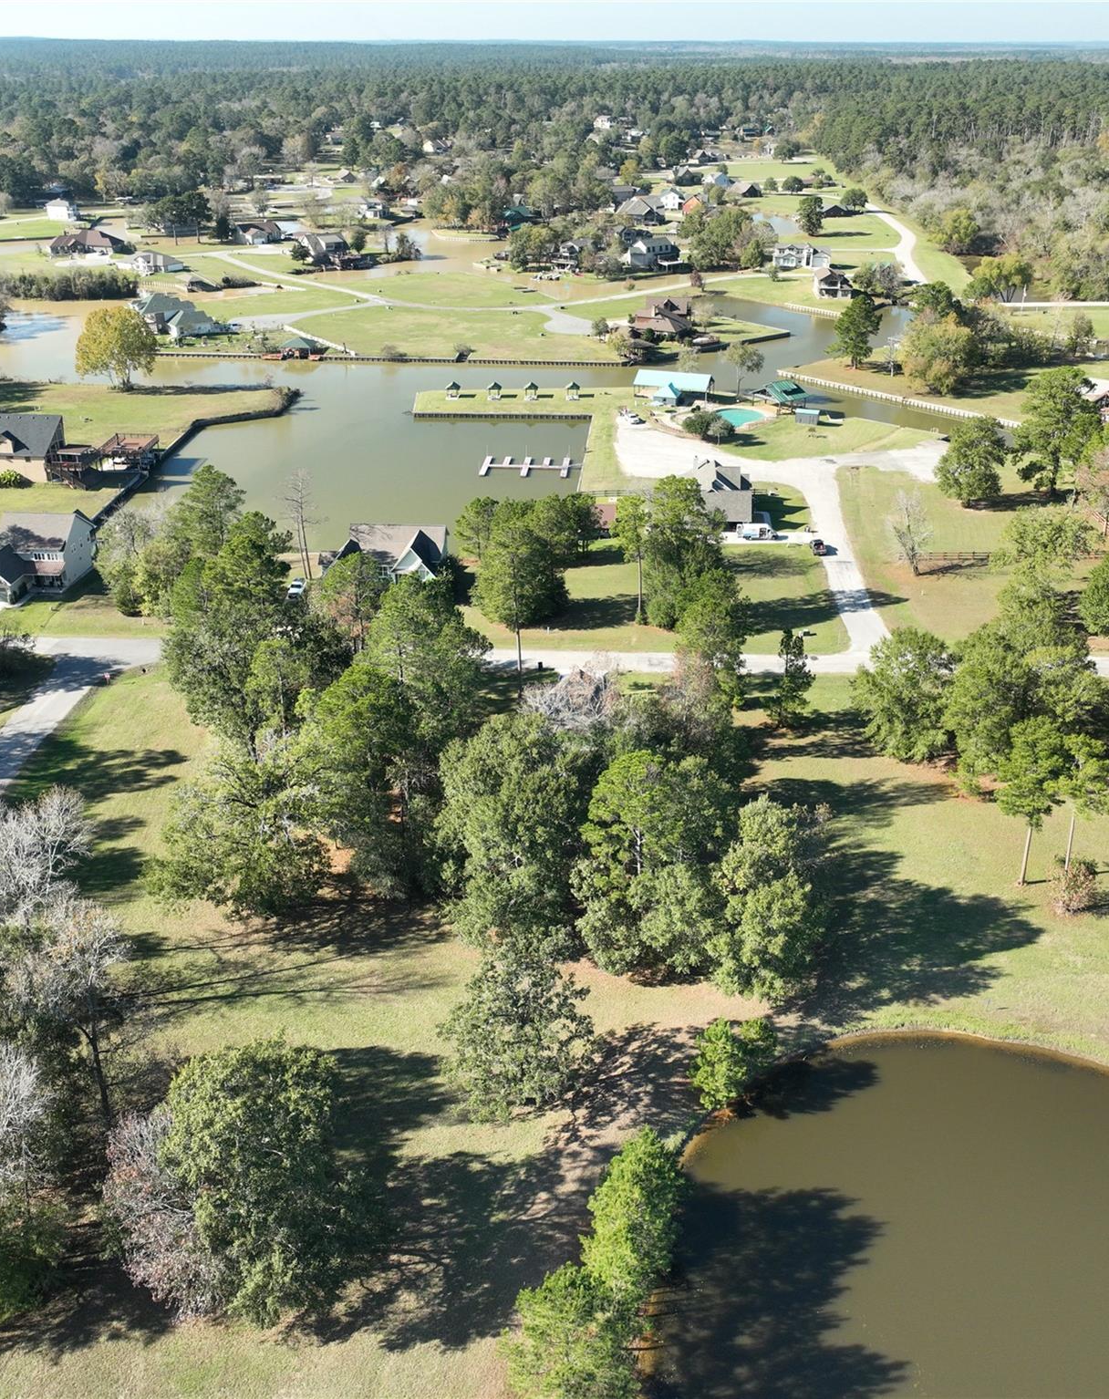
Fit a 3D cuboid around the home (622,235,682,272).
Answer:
[{"bbox_3d":[38.020,-170.390,495.240,16.790,9.380,13.820,-14,30,-25],"label":"home"}]

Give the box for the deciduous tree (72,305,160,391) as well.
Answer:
[{"bbox_3d":[-107.250,-86.180,317.170,19.990,19.990,19.990,0,27,0],"label":"deciduous tree"}]

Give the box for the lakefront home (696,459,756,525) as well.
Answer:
[{"bbox_3d":[27.970,-37.170,234.560,13.250,9.130,17.170,0,27,0],"label":"lakefront home"}]

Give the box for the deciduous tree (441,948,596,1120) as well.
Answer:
[{"bbox_3d":[-2.970,28.200,108.450,12.920,14.860,12.920,0,27,0],"label":"deciduous tree"}]

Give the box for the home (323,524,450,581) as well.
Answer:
[{"bbox_3d":[-26.980,-23.840,209.420,18.840,8.340,14.230,0,27,0],"label":"home"}]

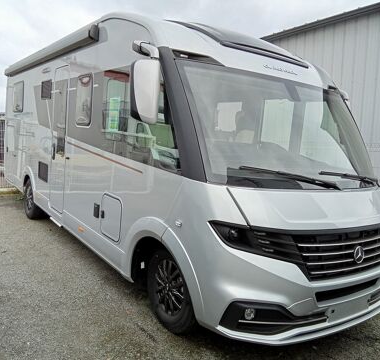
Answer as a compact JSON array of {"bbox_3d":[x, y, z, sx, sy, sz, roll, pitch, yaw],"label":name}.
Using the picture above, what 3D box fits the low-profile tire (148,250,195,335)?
[{"bbox_3d":[-0.084,0.876,3.217,0.235,0.720,0.720,0,8,-34],"label":"low-profile tire"}]

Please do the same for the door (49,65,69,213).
[{"bbox_3d":[-1.696,-0.526,5.126,0.060,1.860,0.620,0,8,-34],"label":"door"}]

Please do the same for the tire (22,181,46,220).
[{"bbox_3d":[-2.612,0.280,6.625,0.235,0.720,0.720,0,8,-34],"label":"tire"}]

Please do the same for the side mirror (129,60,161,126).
[{"bbox_3d":[-0.342,-0.647,2.886,0.200,0.480,0.150,2,7,-22],"label":"side mirror"}]

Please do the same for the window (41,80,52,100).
[{"bbox_3d":[-2.070,-1.308,5.663,0.060,0.260,0.570,0,8,-34],"label":"window"}]

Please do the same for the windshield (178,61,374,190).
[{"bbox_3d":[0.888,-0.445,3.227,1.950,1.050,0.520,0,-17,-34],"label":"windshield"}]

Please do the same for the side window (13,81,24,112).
[{"bbox_3d":[-3.263,-1.573,7.433,0.060,0.560,0.950,0,8,-34],"label":"side window"}]

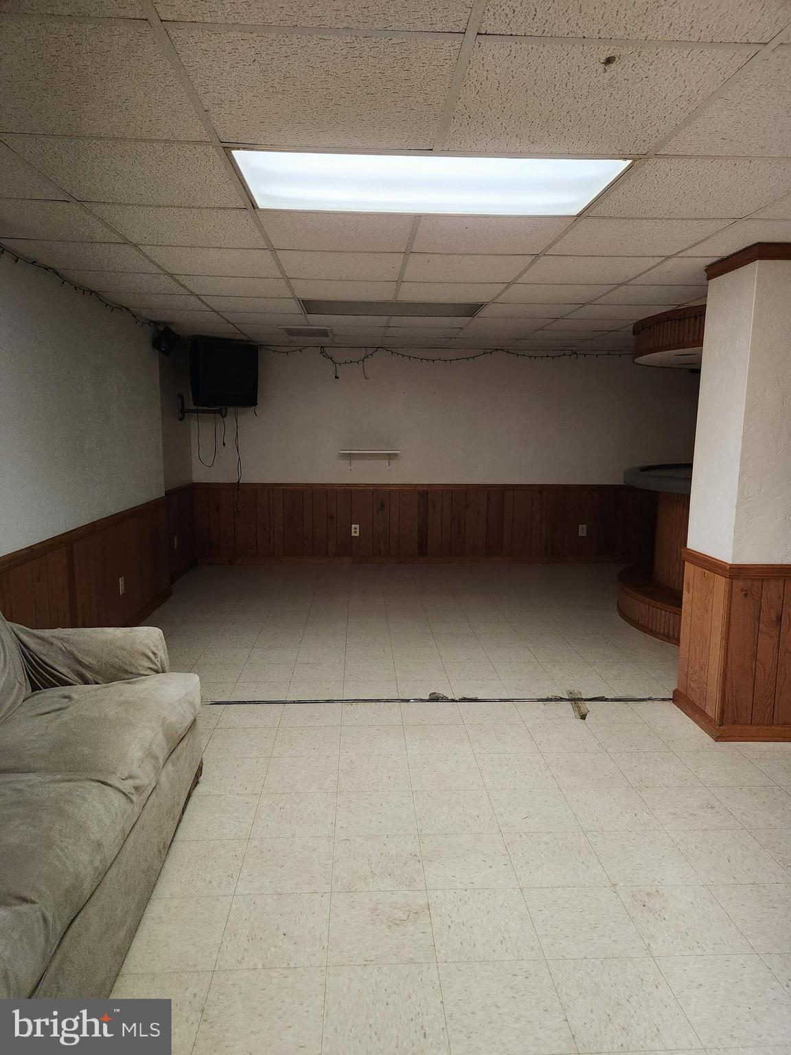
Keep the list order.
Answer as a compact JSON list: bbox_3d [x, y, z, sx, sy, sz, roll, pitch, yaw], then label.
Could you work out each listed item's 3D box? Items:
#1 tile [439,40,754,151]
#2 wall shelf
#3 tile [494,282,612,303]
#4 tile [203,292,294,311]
[{"bbox_3d":[0.438,-1.026,1.694,0.600,0.025,0.600,0,8,-3],"label":"tile"},{"bbox_3d":[-0.262,-0.691,7.203,0.610,0.210,0.200,0,8,-3],"label":"wall shelf"},{"bbox_3d":[0.924,-1.382,4.132,0.595,0.020,0.595,0,9,-3],"label":"tile"},{"bbox_3d":[-0.932,-1.478,4.641,0.595,0.020,0.595,0,9,-3],"label":"tile"}]

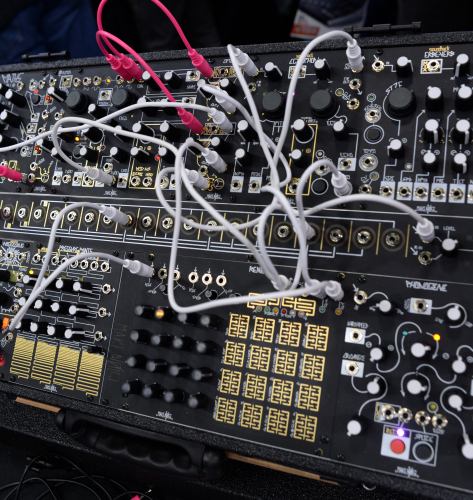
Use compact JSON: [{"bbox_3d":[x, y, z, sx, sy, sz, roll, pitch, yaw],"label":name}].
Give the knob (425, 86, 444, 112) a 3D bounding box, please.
[{"bbox_3d":[0.140,-0.109,0.357,0.012,0.017,0.013,-4,78,20],"label":"knob"}]

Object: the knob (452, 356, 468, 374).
[{"bbox_3d":[0.142,0.074,0.320,0.011,0.014,0.011,5,81,22],"label":"knob"}]

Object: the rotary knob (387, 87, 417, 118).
[{"bbox_3d":[0.118,-0.107,0.361,0.021,0.012,0.020,-4,78,20],"label":"rotary knob"}]

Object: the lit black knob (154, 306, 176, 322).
[{"bbox_3d":[-0.059,0.051,0.402,0.011,0.014,0.012,-13,75,18],"label":"lit black knob"}]

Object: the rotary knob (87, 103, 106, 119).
[{"bbox_3d":[-0.128,-0.127,0.460,0.012,0.015,0.013,-4,78,20],"label":"rotary knob"}]

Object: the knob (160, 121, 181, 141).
[{"bbox_3d":[-0.058,-0.103,0.428,0.012,0.015,0.013,7,82,22],"label":"knob"}]

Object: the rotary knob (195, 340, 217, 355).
[{"bbox_3d":[-0.024,0.074,0.380,0.012,0.015,0.013,-4,78,20],"label":"rotary knob"}]

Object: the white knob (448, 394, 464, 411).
[{"bbox_3d":[0.139,0.096,0.318,0.011,0.015,0.012,-4,78,20],"label":"white knob"}]

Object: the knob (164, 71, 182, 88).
[{"bbox_3d":[-0.056,-0.148,0.436,0.013,0.015,0.012,-4,78,20],"label":"knob"}]

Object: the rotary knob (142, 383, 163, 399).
[{"bbox_3d":[-0.066,0.110,0.393,0.011,0.015,0.012,-4,78,20],"label":"rotary knob"}]

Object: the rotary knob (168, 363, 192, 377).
[{"bbox_3d":[-0.044,0.092,0.382,0.012,0.015,0.011,-5,77,21],"label":"rotary knob"}]

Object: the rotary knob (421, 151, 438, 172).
[{"bbox_3d":[0.135,-0.062,0.350,0.011,0.015,0.012,-5,78,20],"label":"rotary knob"}]

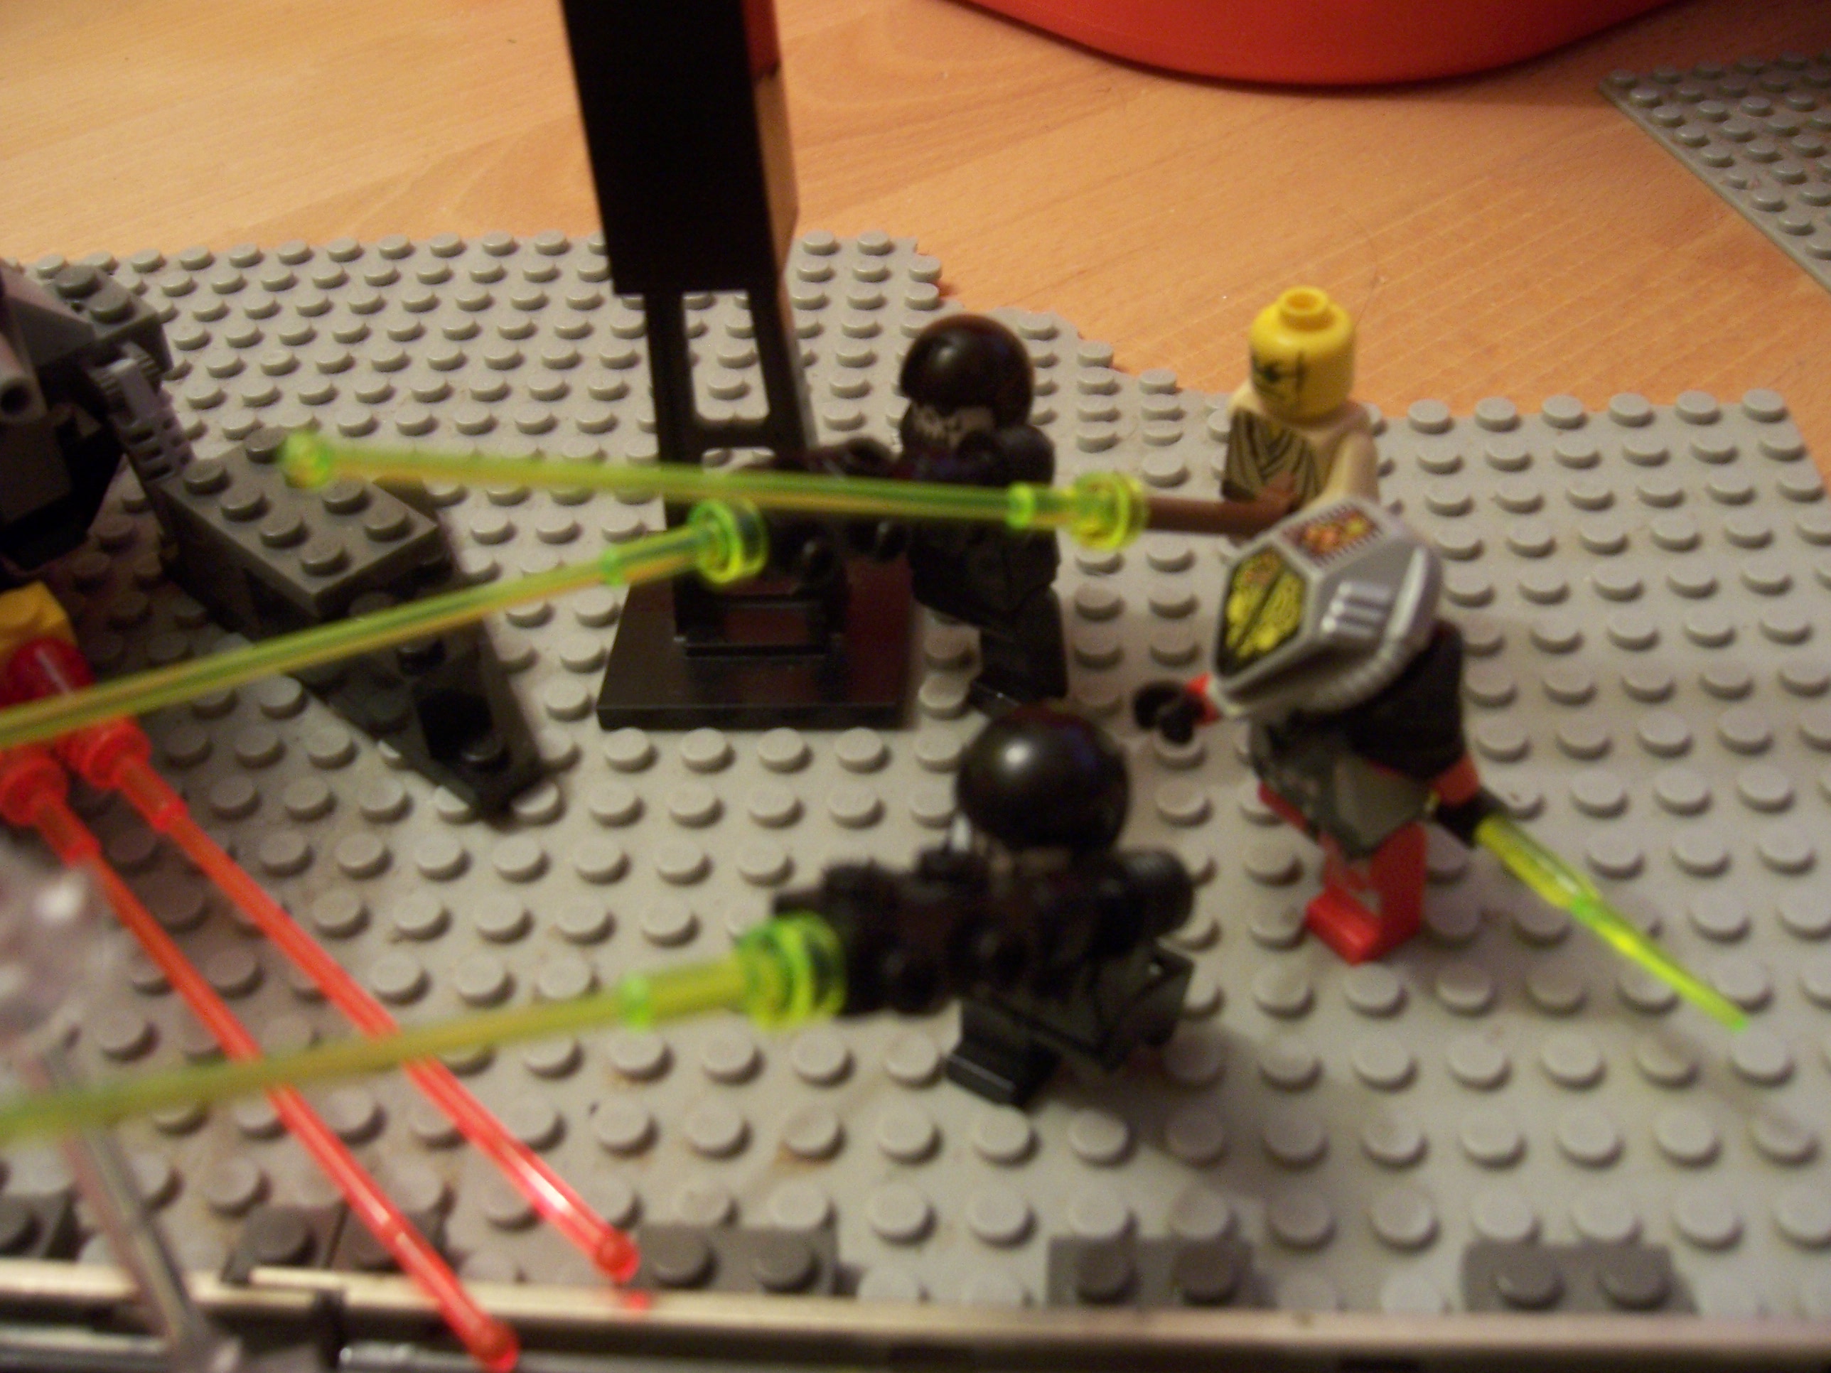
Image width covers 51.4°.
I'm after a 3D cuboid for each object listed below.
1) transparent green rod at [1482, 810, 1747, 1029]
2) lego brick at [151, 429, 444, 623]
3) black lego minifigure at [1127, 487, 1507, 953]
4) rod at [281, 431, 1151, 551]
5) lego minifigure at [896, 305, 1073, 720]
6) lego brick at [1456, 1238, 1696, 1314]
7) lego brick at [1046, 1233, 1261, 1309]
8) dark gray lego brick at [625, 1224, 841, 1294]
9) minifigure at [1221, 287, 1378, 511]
[{"bbox_3d":[0.056,0.019,0.158,0.003,0.003,0.031,-29,48,-24],"label":"transparent green rod"},{"bbox_3d":[-0.067,-0.019,0.205,0.032,0.005,0.016,30,52,34],"label":"lego brick"},{"bbox_3d":[0.036,0.002,0.166,0.018,0.042,0.030,-31,47,-27],"label":"black lego minifigure"},{"bbox_3d":[-0.014,-0.018,0.170,0.082,0.007,0.007,1,36,-27],"label":"rod"},{"bbox_3d":[0.008,-0.018,0.192,0.017,0.042,0.021,-35,49,-30],"label":"lego minifigure"},{"bbox_3d":[0.049,0.045,0.139,0.016,0.005,0.008,-1,41,6],"label":"lego brick"},{"bbox_3d":[0.018,0.046,0.142,0.016,0.005,0.008,-1,41,6],"label":"lego brick"},{"bbox_3d":[-0.014,0.046,0.145,0.016,0.005,0.008,-1,41,6],"label":"dark gray lego brick"},{"bbox_3d":[0.037,-0.022,0.194,0.016,0.040,0.022,-22,43,-18],"label":"minifigure"}]

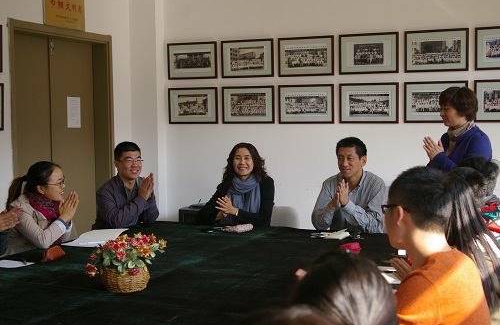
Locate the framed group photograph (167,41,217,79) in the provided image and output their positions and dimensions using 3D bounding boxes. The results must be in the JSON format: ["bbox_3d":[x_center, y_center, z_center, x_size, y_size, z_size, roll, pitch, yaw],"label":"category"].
[{"bbox_3d":[-0.577,-1.007,7.171,0.543,0.359,0.025,1,5,22],"label":"framed group photograph"}]

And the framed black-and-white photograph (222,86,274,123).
[{"bbox_3d":[-0.016,-0.556,6.982,0.541,0.360,0.025,1,5,21],"label":"framed black-and-white photograph"}]

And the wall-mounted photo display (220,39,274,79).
[{"bbox_3d":[-0.027,-0.998,6.946,0.543,0.359,0.025,1,5,22],"label":"wall-mounted photo display"}]

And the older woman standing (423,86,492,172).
[{"bbox_3d":[1.262,0.337,4.391,0.430,1.590,0.470,-3,5,-23],"label":"older woman standing"}]

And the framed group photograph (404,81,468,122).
[{"bbox_3d":[1.623,-0.523,6.307,0.543,0.359,0.025,1,5,22],"label":"framed group photograph"}]

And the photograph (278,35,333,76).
[{"bbox_3d":[0.523,-0.990,6.733,0.541,0.360,0.025,1,5,21],"label":"photograph"}]

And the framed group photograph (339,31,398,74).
[{"bbox_3d":[1.073,-0.983,6.517,0.541,0.360,0.025,1,5,21],"label":"framed group photograph"}]

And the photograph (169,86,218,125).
[{"bbox_3d":[-0.569,-0.562,7.205,0.543,0.359,0.025,1,5,22],"label":"photograph"}]

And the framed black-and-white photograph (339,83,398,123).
[{"bbox_3d":[1.074,-0.532,6.532,0.543,0.359,0.025,1,5,22],"label":"framed black-and-white photograph"}]

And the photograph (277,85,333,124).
[{"bbox_3d":[0.527,-0.547,6.768,0.541,0.360,0.025,1,5,21],"label":"photograph"}]

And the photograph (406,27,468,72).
[{"bbox_3d":[1.626,-0.975,6.300,0.541,0.360,0.025,1,5,21],"label":"photograph"}]

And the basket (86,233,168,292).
[{"bbox_3d":[-0.499,0.393,2.875,0.310,0.205,0.250,-2,4,-10],"label":"basket"}]

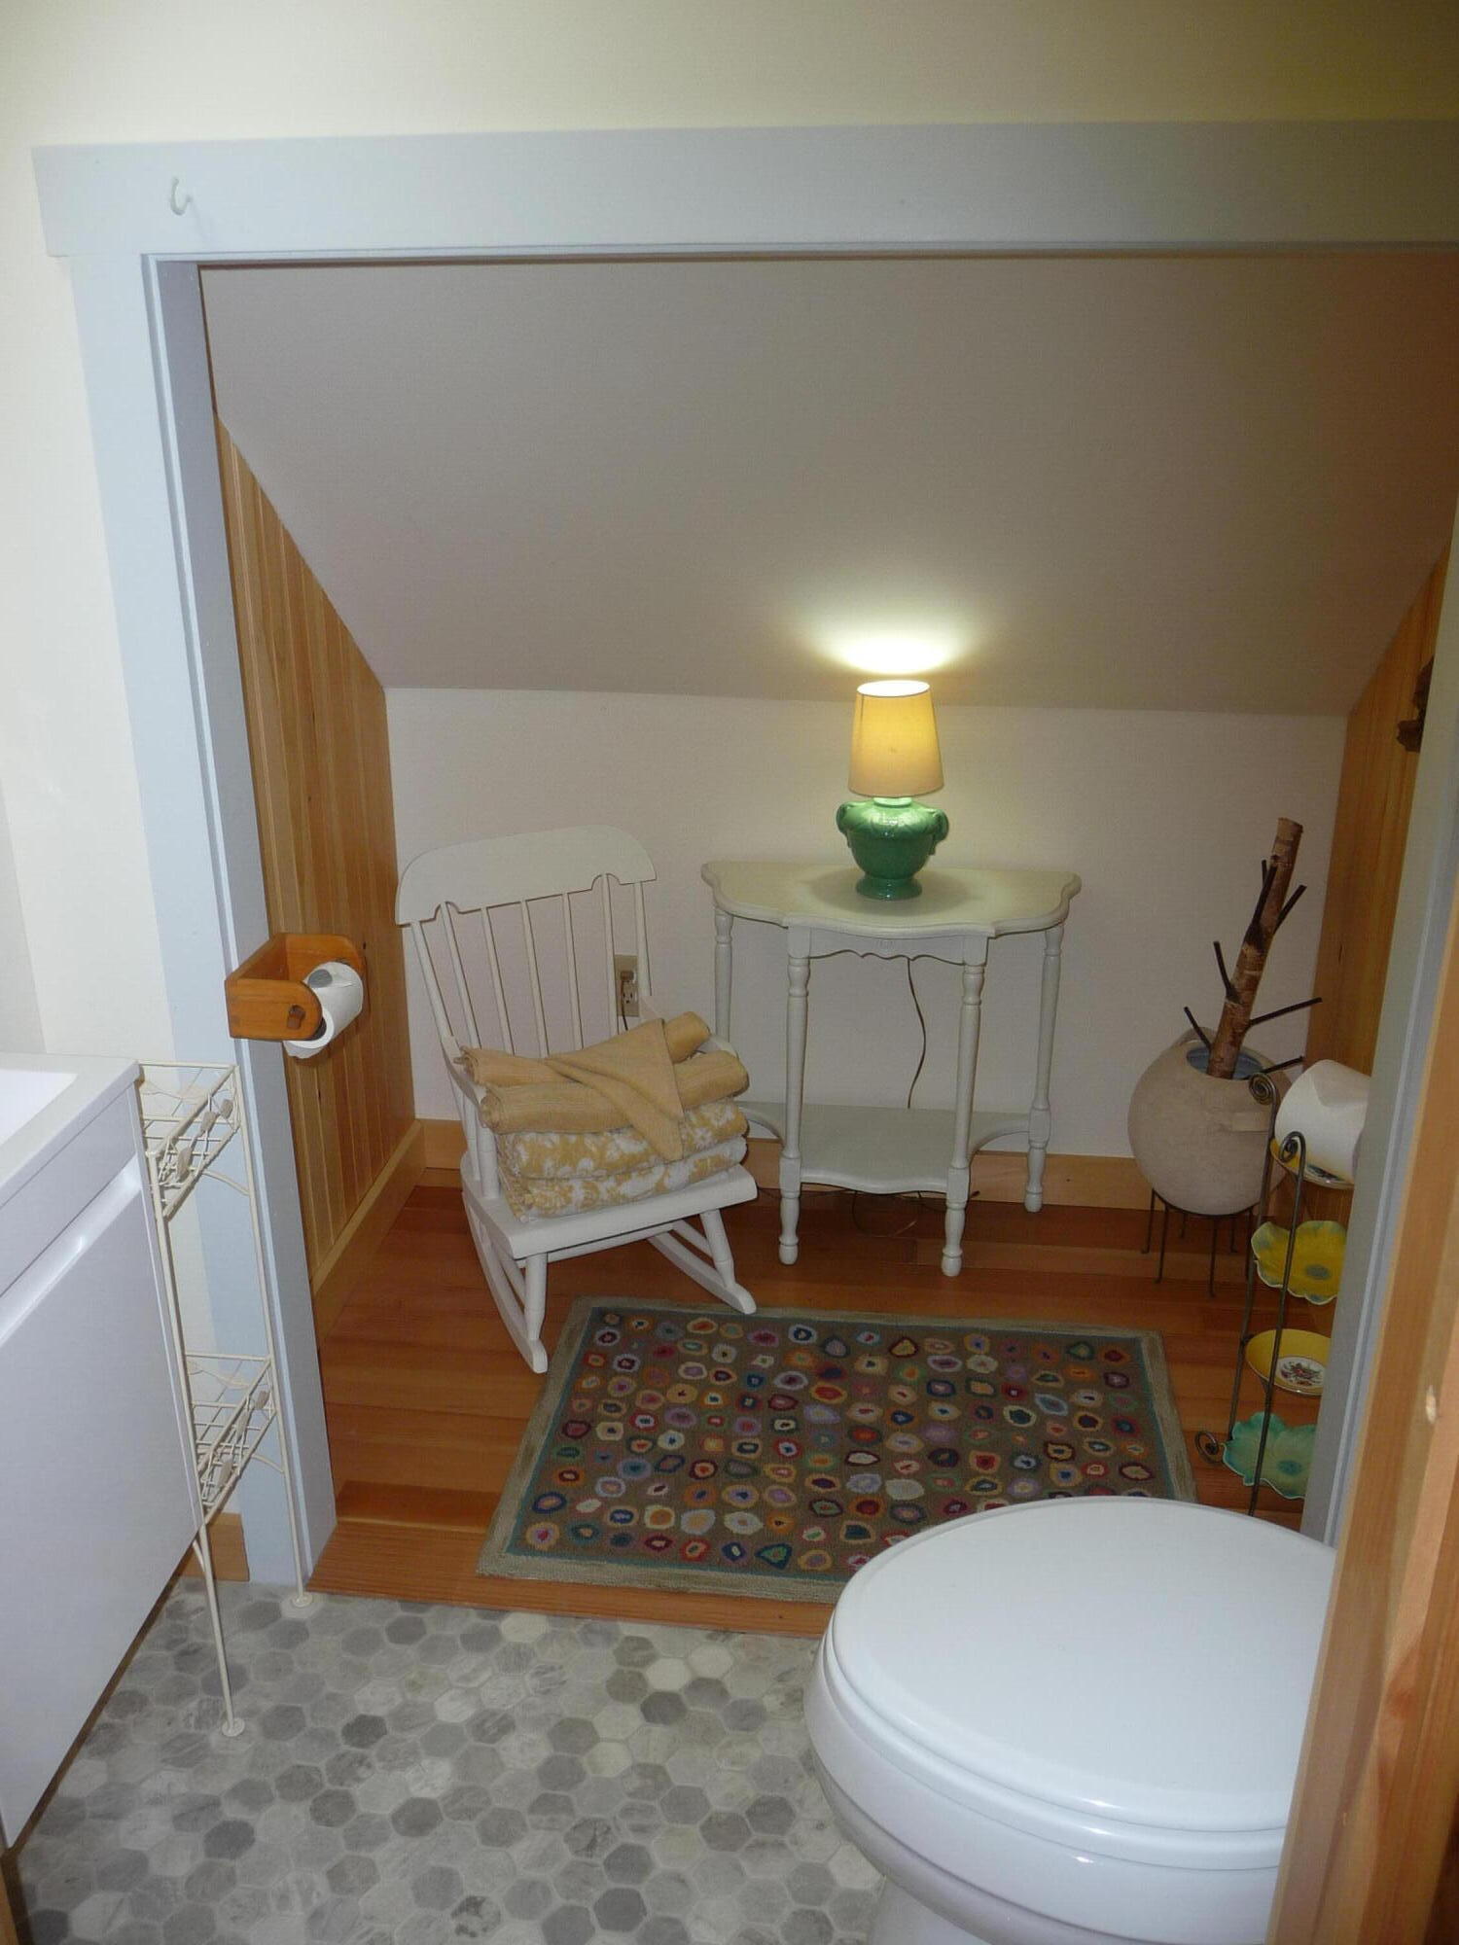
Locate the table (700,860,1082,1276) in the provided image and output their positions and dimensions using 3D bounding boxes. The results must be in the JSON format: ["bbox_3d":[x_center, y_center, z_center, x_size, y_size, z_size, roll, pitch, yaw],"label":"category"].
[{"bbox_3d":[0.258,0.171,2.691,0.645,0.628,0.335,3,20,7],"label":"table"}]

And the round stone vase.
[{"bbox_3d":[0.796,0.268,2.618,0.262,0.278,0.262,3,20,7],"label":"round stone vase"}]

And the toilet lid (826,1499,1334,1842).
[{"bbox_3d":[0.320,0.565,1.320,0.460,0.032,0.352,1,20,3],"label":"toilet lid"}]

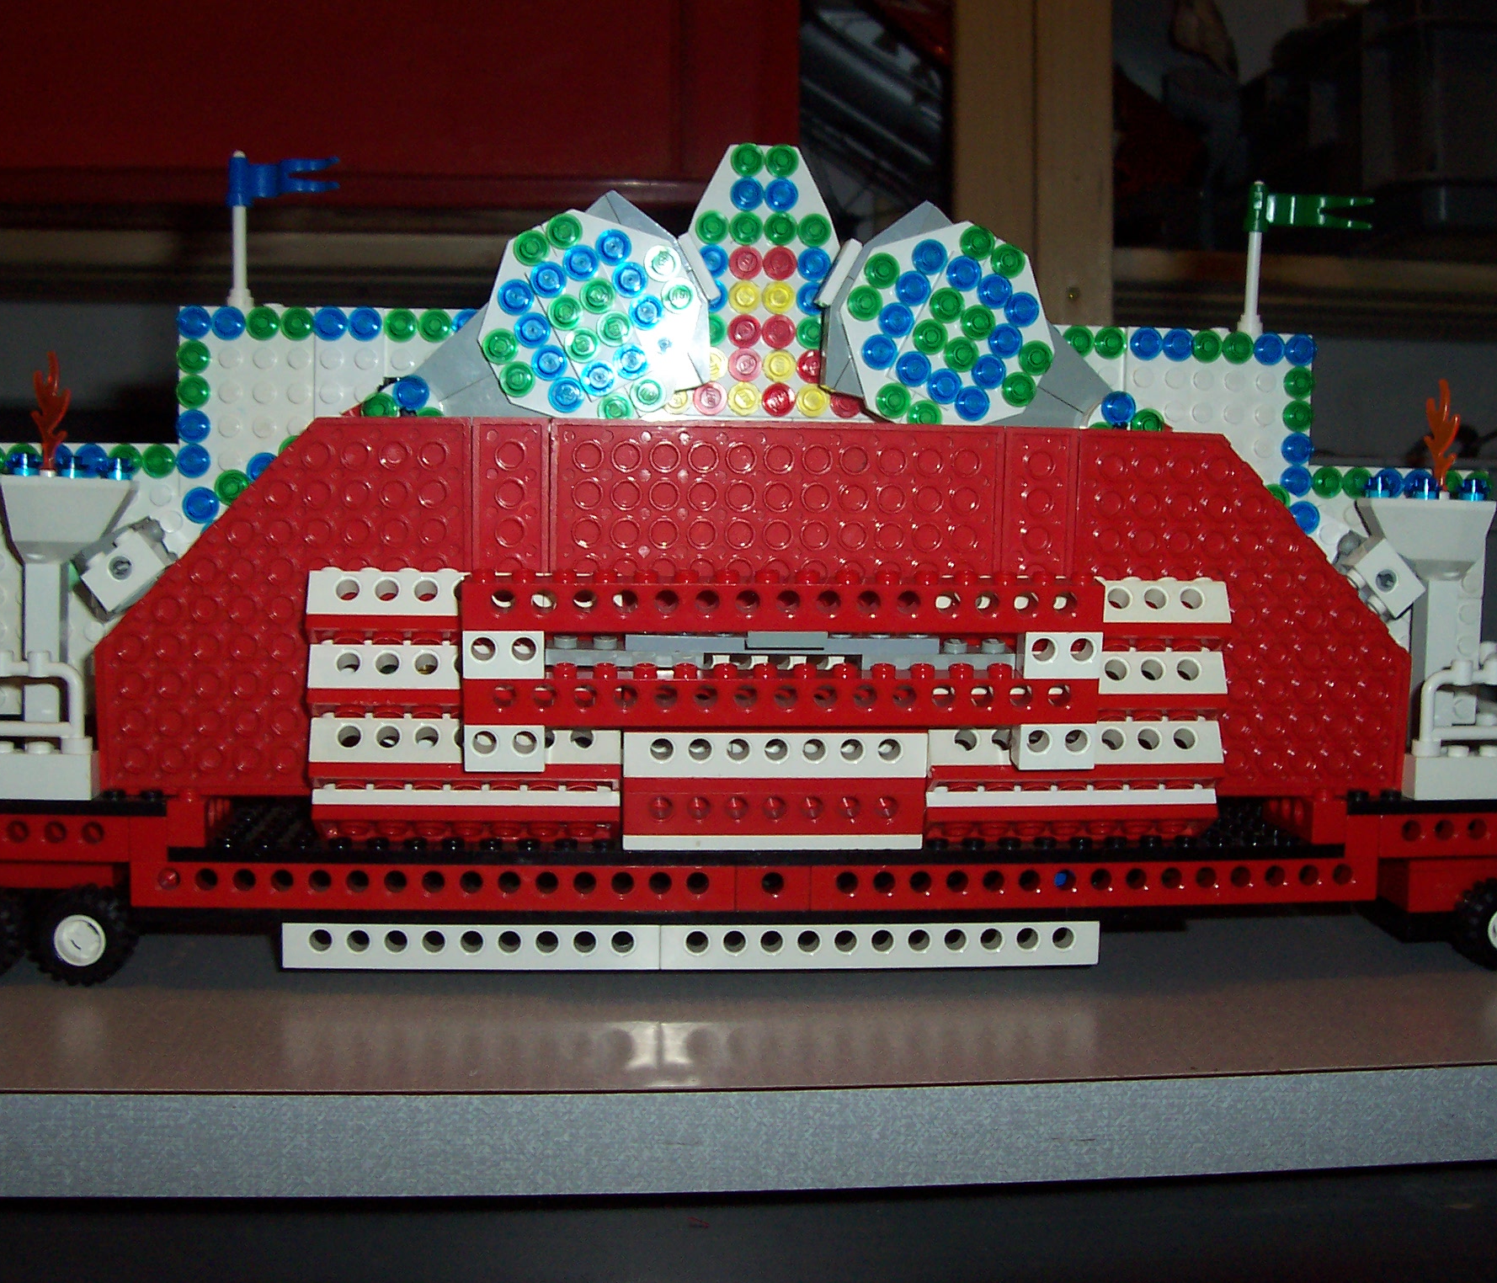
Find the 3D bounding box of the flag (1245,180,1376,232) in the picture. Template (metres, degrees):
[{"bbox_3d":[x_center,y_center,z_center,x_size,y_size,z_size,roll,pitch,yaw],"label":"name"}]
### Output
[{"bbox_3d":[0.138,-0.107,0.449,0.032,0.012,0.006,0,4,-5],"label":"flag"}]

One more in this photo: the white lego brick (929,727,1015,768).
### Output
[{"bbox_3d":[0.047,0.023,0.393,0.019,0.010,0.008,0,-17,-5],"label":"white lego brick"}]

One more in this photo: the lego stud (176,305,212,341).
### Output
[{"bbox_3d":[-0.127,-0.073,0.420,0.008,0.008,0.005,0,6,-5],"label":"lego stud"}]

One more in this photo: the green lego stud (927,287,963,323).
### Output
[{"bbox_3d":[0.044,-0.074,0.405,0.008,0.008,0.005,0,5,-6],"label":"green lego stud"}]

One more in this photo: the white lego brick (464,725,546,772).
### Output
[{"bbox_3d":[-0.049,0.021,0.370,0.016,0.010,0.008,0,4,-6],"label":"white lego brick"}]

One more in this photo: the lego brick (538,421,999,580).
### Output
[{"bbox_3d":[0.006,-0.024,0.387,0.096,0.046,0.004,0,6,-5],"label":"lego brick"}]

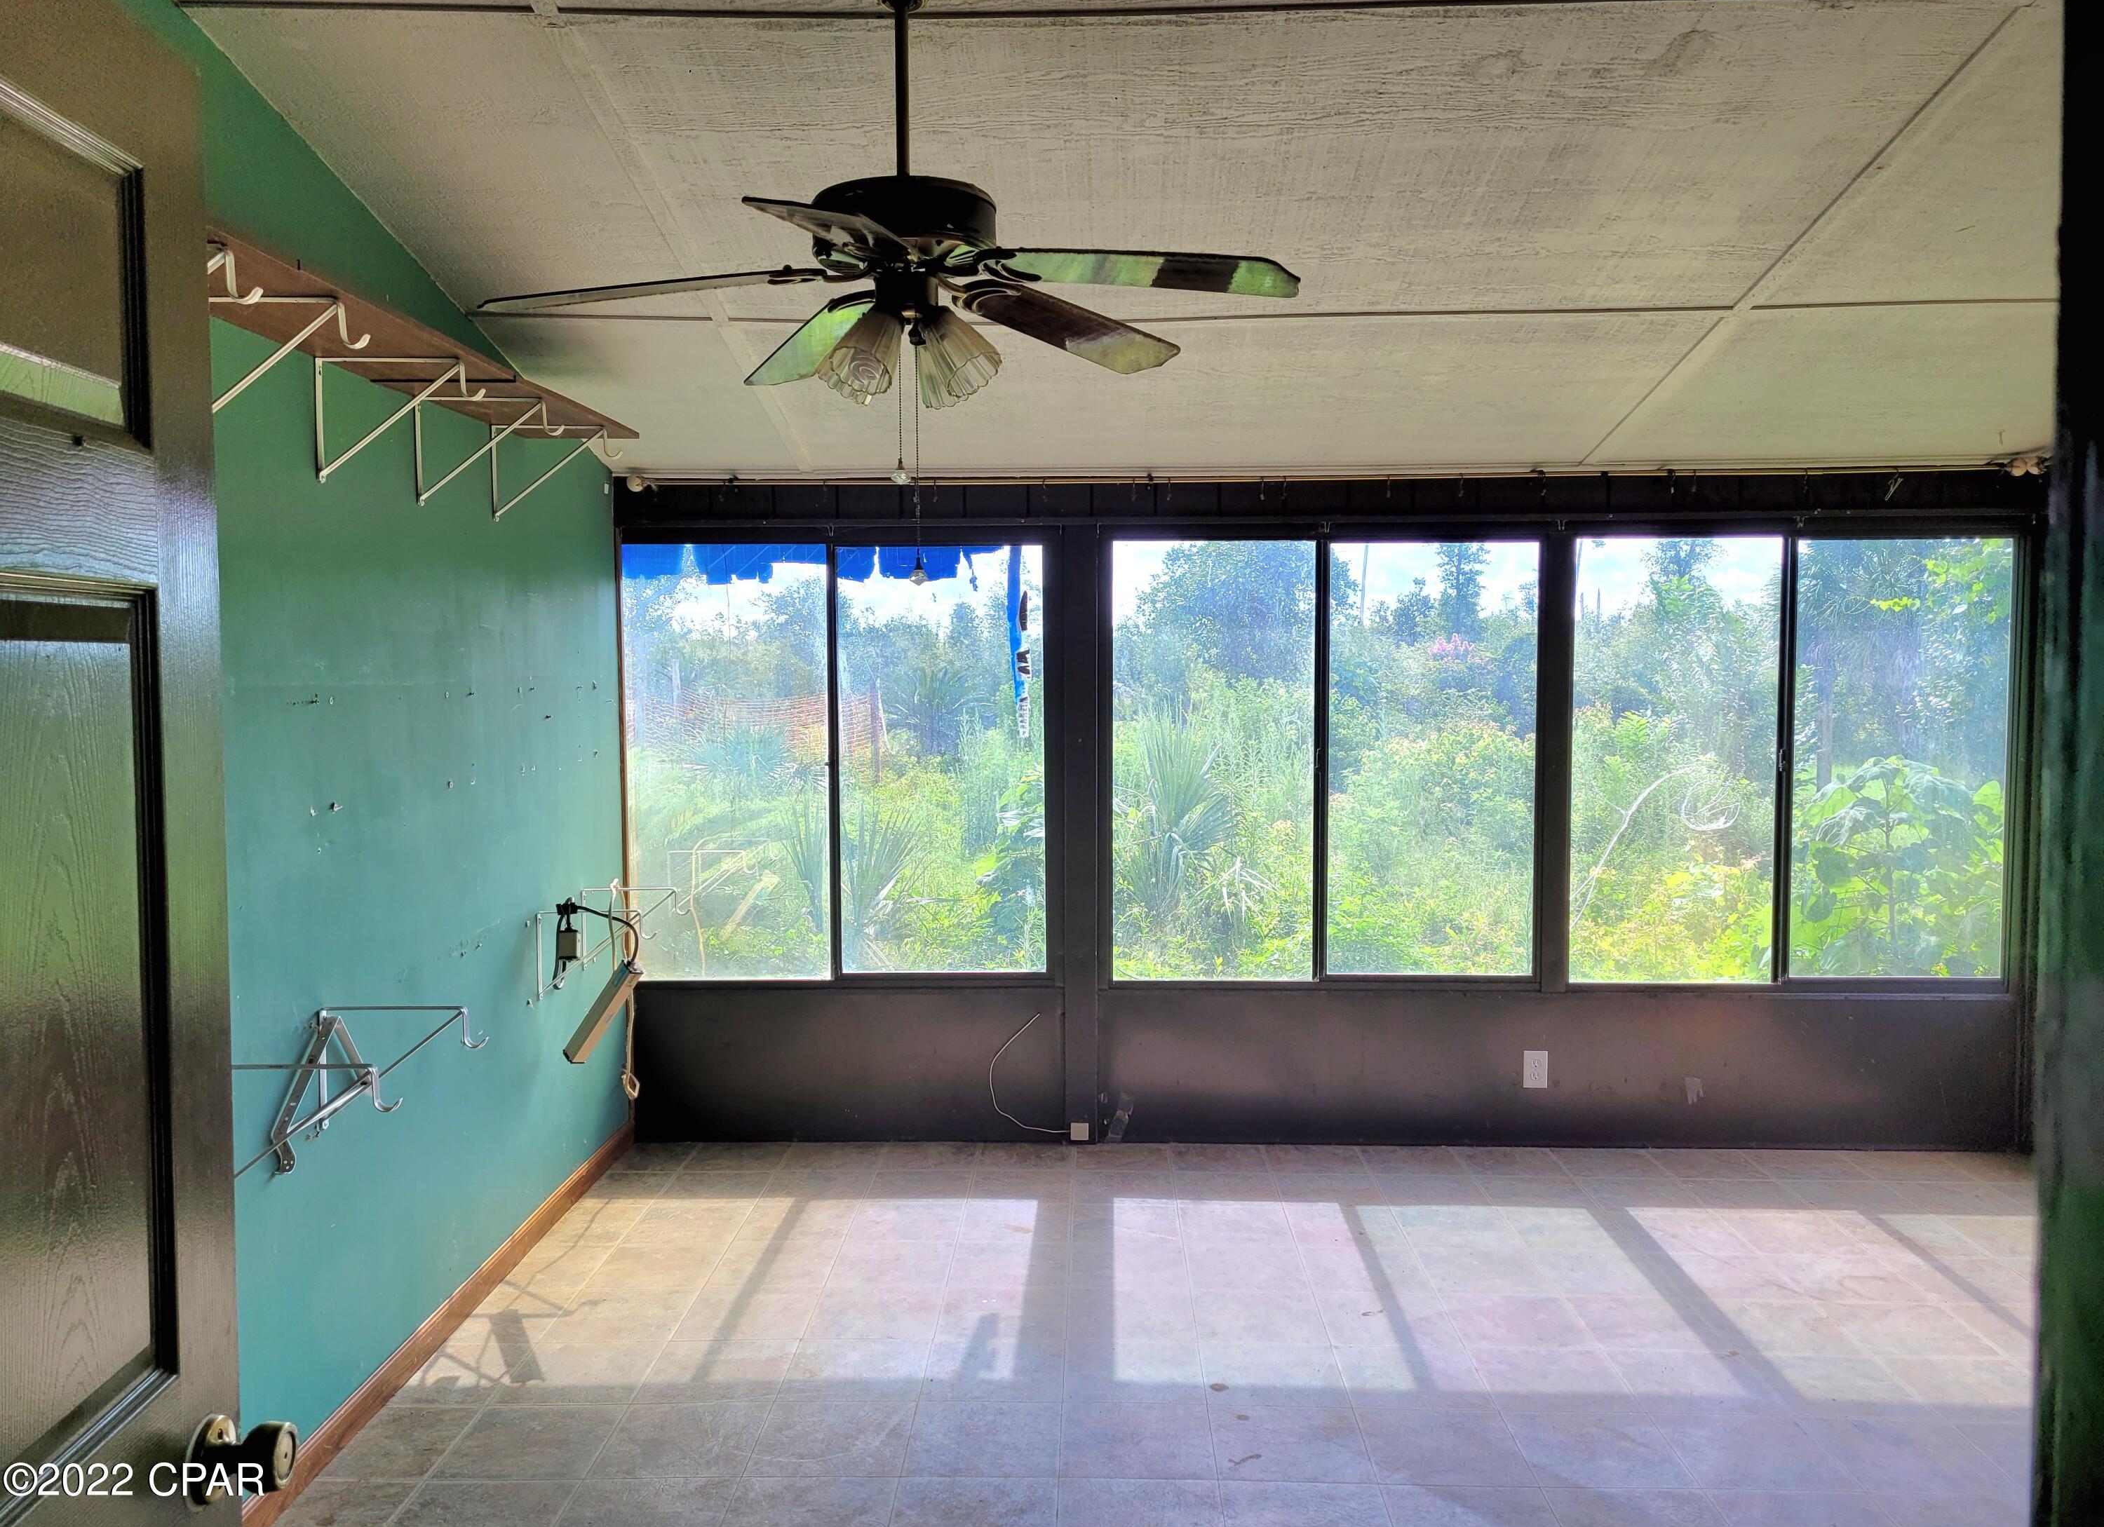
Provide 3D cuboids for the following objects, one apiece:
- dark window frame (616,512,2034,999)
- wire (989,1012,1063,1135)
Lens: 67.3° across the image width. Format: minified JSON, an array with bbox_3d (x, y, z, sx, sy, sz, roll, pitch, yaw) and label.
[{"bbox_3d":[0.836,-0.021,5.066,4.481,1.530,0.100,0,4,2],"label":"dark window frame"},{"bbox_3d":[-0.079,1.008,5.133,0.248,0.399,0.030,0,4,2],"label":"wire"}]

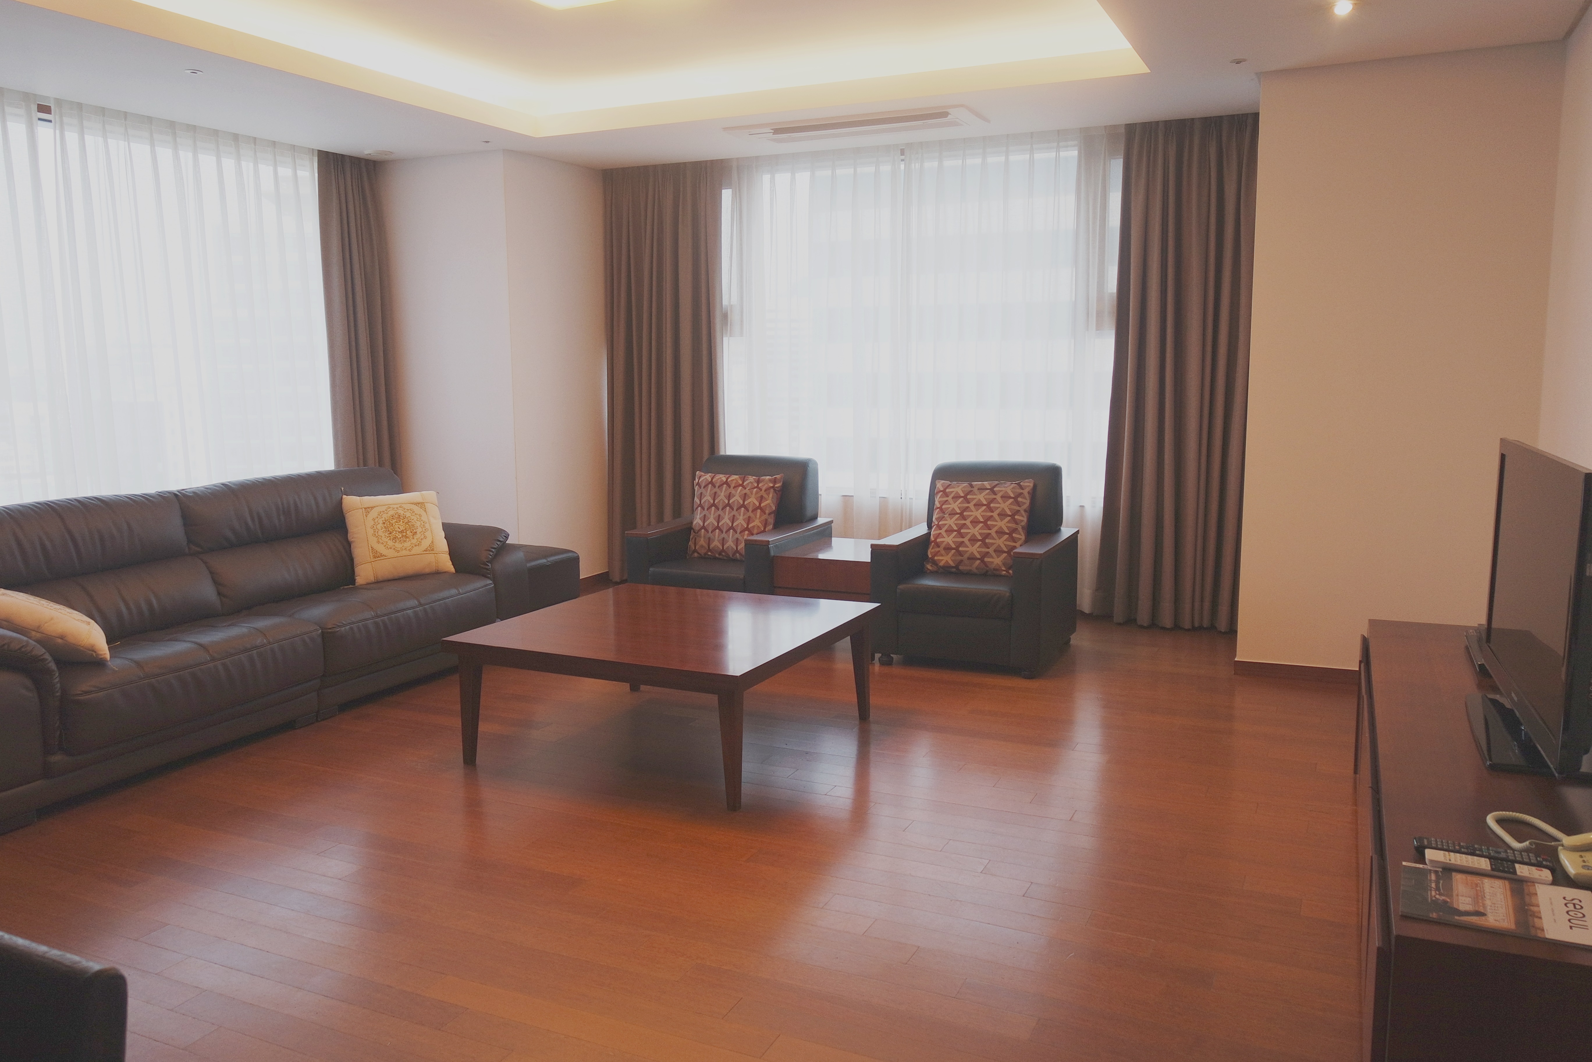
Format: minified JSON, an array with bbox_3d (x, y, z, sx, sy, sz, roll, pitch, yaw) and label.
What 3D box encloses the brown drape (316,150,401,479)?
[{"bbox_3d":[-2.449,-0.811,6.585,0.172,2.415,0.391,3,9,25],"label":"brown drape"}]

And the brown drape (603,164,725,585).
[{"bbox_3d":[-0.760,-0.885,6.997,0.742,2.418,0.172,3,9,25],"label":"brown drape"}]

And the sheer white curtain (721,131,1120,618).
[{"bbox_3d":[0.624,-0.832,6.549,2.226,2.418,0.132,3,9,25],"label":"sheer white curtain"}]

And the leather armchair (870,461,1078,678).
[{"bbox_3d":[0.827,0.132,5.389,0.726,0.848,0.782,3,9,25],"label":"leather armchair"}]

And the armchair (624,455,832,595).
[{"bbox_3d":[-0.288,0.080,5.814,0.722,0.848,0.795,3,9,25],"label":"armchair"}]

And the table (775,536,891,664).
[{"bbox_3d":[0.245,0.309,5.580,0.477,0.453,0.609,3,9,25],"label":"table"}]

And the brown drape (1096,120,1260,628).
[{"bbox_3d":[1.849,-0.734,5.798,0.729,2.415,0.172,3,9,25],"label":"brown drape"}]

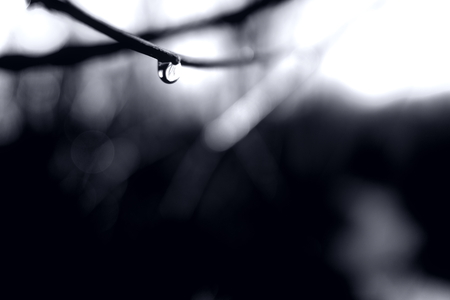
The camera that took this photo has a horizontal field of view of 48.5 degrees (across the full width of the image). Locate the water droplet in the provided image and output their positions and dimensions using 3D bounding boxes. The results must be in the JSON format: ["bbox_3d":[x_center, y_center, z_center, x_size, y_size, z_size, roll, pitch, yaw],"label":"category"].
[{"bbox_3d":[-0.012,-0.017,0.110,0.005,0.005,0.005,0,0,0],"label":"water droplet"}]

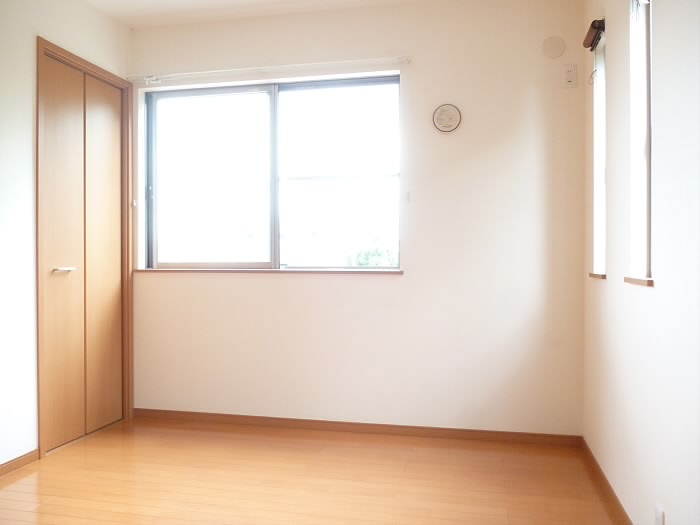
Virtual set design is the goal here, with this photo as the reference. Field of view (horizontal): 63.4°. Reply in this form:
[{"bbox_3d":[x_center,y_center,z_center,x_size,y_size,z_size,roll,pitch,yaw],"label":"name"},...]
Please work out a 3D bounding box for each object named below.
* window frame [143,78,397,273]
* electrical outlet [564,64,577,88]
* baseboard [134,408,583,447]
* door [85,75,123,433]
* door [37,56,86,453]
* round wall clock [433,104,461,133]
[{"bbox_3d":[-0.489,-0.505,3.360,1.611,1.108,0.108,0,1,13],"label":"window frame"},{"bbox_3d":[1.138,-0.957,2.911,0.067,0.122,0.013,0,1,13],"label":"electrical outlet"},{"bbox_3d":[-0.055,0.926,3.195,2.581,0.061,0.015,0,1,13],"label":"baseboard"},{"bbox_3d":[-1.449,-0.049,3.304,0.035,2.009,0.330,0,1,13],"label":"door"},{"bbox_3d":[-1.521,-0.046,2.982,0.035,2.009,0.330,0,1,13],"label":"door"},{"bbox_3d":[0.522,-0.777,3.041,0.153,0.153,0.029,0,1,13],"label":"round wall clock"}]

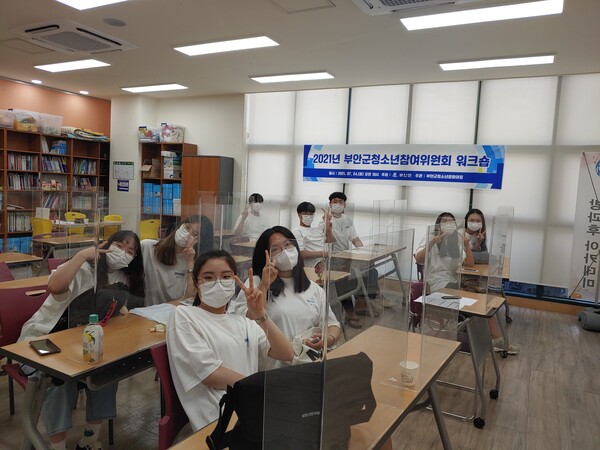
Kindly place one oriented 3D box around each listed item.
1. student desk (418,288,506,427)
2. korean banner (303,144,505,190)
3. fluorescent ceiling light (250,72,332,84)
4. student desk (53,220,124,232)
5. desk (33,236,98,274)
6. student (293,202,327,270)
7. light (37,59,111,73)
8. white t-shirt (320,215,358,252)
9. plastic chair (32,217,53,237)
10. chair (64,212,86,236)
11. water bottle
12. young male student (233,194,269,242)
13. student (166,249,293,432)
[{"bbox_3d":[1.112,0.886,3.062,0.460,0.720,0.540,7,7,34],"label":"student desk"},{"bbox_3d":[1.403,-0.885,6.437,2.960,0.590,0.020,5,5,24],"label":"korean banner"},{"bbox_3d":[-0.114,-2.079,6.102,1.200,0.060,0.300,6,7,27],"label":"fluorescent ceiling light"},{"bbox_3d":[-3.274,0.325,6.601,0.550,0.720,1.000,6,7,27],"label":"student desk"},{"bbox_3d":[-2.647,0.525,4.928,0.460,0.720,0.560,6,7,27],"label":"desk"},{"bbox_3d":[0.184,0.386,4.821,0.500,1.260,0.720,-3,8,-43],"label":"student"},{"bbox_3d":[-3.129,-2.196,5.932,1.200,0.060,0.300,6,7,27],"label":"light"},{"bbox_3d":[0.469,0.159,5.150,0.480,0.620,0.290,1,5,-15],"label":"white t-shirt"},{"bbox_3d":[-3.938,0.291,6.950,0.470,0.800,0.520,5,5,24],"label":"plastic chair"},{"bbox_3d":[-4.165,0.196,7.950,0.470,0.800,0.520,2,5,-10],"label":"chair"},{"bbox_3d":[-0.835,0.454,1.749,0.072,0.187,0.072,1,5,-20],"label":"water bottle"},{"bbox_3d":[-0.537,0.288,5.470,0.560,1.340,0.680,1,5,-22],"label":"young male student"},{"bbox_3d":[-0.221,0.710,1.530,0.580,1.210,0.720,-1,6,-40],"label":"student"}]

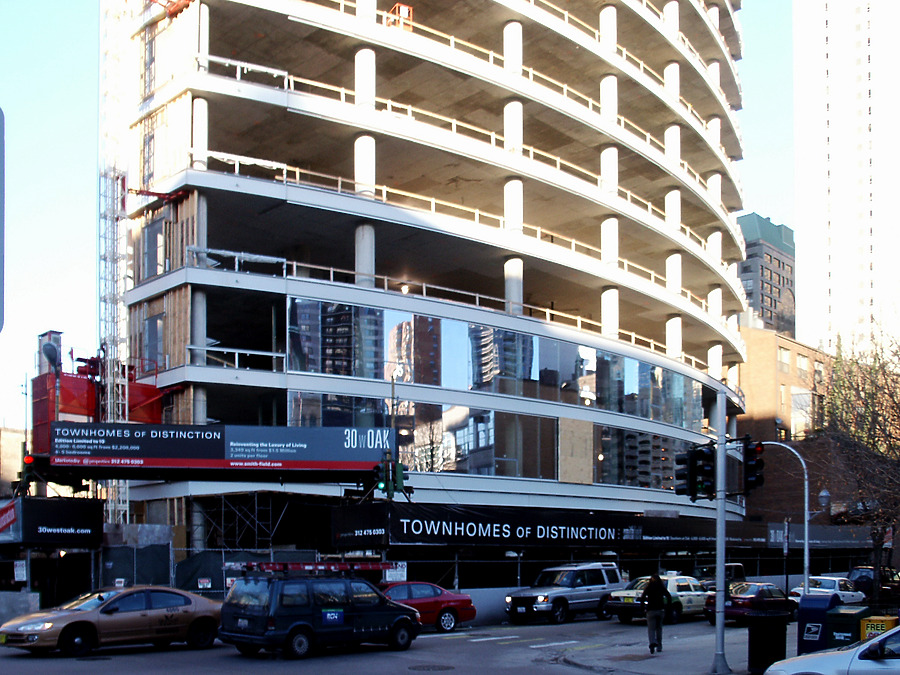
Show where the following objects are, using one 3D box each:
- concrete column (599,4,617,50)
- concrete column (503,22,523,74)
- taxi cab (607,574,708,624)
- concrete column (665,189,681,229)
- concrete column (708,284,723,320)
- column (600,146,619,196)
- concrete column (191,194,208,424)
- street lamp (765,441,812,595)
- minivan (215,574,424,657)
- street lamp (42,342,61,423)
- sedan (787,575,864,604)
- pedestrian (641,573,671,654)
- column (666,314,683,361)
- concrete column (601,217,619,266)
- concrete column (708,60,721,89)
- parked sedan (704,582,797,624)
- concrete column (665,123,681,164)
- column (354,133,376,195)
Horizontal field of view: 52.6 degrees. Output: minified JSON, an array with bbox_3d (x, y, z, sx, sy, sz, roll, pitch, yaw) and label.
[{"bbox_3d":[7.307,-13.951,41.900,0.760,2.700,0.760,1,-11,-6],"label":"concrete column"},{"bbox_3d":[2.700,-12.086,39.000,0.780,2.950,0.780,0,-9,0],"label":"concrete column"},{"bbox_3d":[7.334,8.645,30.200,1.960,1.500,5.350,-8,-12,43],"label":"taxi cab"},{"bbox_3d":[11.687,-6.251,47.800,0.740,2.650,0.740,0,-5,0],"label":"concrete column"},{"bbox_3d":[15.551,-1.581,53.300,0.800,2.950,0.800,-8,-12,43],"label":"concrete column"},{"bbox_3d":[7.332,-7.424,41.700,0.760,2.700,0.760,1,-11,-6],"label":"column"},{"bbox_3d":[-9.513,-0.989,34.600,0.620,9.000,0.620,-2,-9,-1],"label":"concrete column"},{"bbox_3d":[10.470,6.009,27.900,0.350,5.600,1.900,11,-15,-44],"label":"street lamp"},{"bbox_3d":[-2.789,6.297,20.800,1.820,1.720,4.500,-11,-15,43],"label":"minivan"},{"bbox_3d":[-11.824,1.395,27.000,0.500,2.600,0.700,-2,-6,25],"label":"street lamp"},{"bbox_3d":[17.223,11.505,41.300,4.650,1.420,1.760,10,-15,-43],"label":"sedan"},{"bbox_3d":[4.426,5.945,19.600,0.580,1.700,0.400,-5,-14,19],"label":"pedestrian"},{"bbox_3d":[11.792,0.578,47.800,0.740,2.750,0.740,0,-5,0],"label":"column"},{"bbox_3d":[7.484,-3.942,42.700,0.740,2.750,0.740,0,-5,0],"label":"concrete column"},{"bbox_3d":[15.812,-15.065,54.400,0.800,2.950,0.800,-8,-12,43],"label":"concrete column"},{"bbox_3d":[10.952,9.592,33.000,1.740,1.410,4.500,-10,-17,38],"label":"parked sedan"},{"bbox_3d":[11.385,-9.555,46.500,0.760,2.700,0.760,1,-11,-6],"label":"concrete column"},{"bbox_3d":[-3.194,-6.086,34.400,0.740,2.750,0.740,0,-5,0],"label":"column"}]

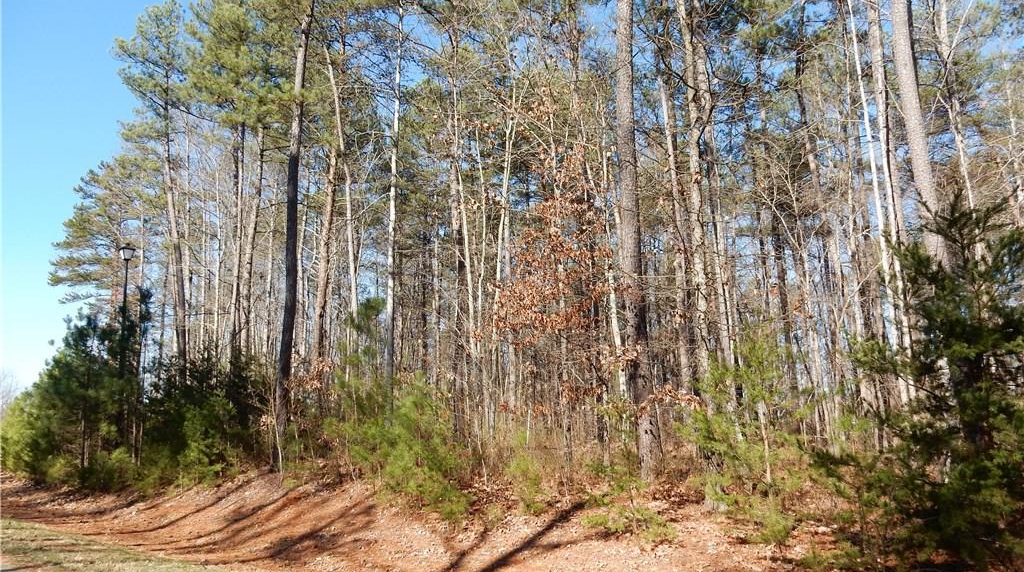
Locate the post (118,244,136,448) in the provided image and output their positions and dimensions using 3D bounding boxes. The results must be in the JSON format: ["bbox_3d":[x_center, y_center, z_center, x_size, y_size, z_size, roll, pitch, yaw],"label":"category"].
[{"bbox_3d":[-9.752,1.297,18.508,0.370,4.800,0.370,-7,-10,43],"label":"post"}]

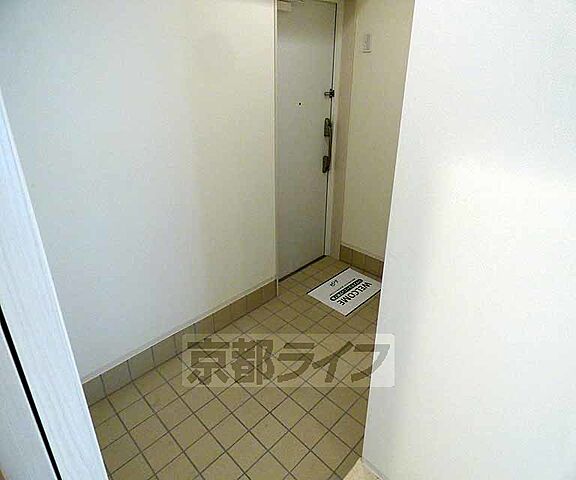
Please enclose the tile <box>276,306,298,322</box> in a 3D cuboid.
[{"bbox_3d":[0.001,0.576,2.672,0.146,0.010,0.146,25,36,39],"label":"tile"}]

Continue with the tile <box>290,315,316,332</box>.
[{"bbox_3d":[0.116,0.621,2.585,0.147,0.010,0.147,-25,36,-39],"label":"tile"}]

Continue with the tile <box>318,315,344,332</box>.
[{"bbox_3d":[0.329,0.620,2.584,0.147,0.010,0.147,-25,36,-39],"label":"tile"}]

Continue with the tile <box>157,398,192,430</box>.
[{"bbox_3d":[-0.630,0.966,1.926,0.145,0.010,0.145,24,36,39],"label":"tile"}]

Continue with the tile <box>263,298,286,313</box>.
[{"bbox_3d":[-0.095,0.525,2.775,0.147,0.010,0.147,-25,36,-39],"label":"tile"}]

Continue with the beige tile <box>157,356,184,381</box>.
[{"bbox_3d":[-0.735,0.823,2.209,0.146,0.012,0.146,24,36,39],"label":"beige tile"}]

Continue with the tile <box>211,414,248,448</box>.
[{"bbox_3d":[-0.309,1.013,1.828,0.146,0.010,0.146,25,36,39],"label":"tile"}]

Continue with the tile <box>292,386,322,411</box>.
[{"bbox_3d":[0.114,0.916,2.021,0.146,0.012,0.146,24,36,39],"label":"tile"}]

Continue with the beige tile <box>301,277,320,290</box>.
[{"bbox_3d":[0.209,0.382,3.048,0.146,0.010,0.146,25,36,39],"label":"beige tile"}]

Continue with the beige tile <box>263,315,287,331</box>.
[{"bbox_3d":[-0.102,0.622,2.585,0.145,0.010,0.145,24,36,39],"label":"beige tile"}]

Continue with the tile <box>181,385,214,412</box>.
[{"bbox_3d":[-0.522,0.919,2.021,0.146,0.012,0.146,24,36,39],"label":"tile"}]

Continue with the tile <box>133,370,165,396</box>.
[{"bbox_3d":[-0.840,0.870,2.121,0.147,0.010,0.147,-25,36,-39],"label":"tile"}]

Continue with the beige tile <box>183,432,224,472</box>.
[{"bbox_3d":[-0.414,1.062,1.734,0.146,0.010,0.146,25,36,39],"label":"beige tile"}]

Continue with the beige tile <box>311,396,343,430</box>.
[{"bbox_3d":[0.217,0.966,1.936,0.146,0.010,0.146,24,36,39],"label":"beige tile"}]

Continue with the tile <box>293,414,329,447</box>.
[{"bbox_3d":[0.112,1.011,1.832,0.145,0.010,0.145,24,36,39],"label":"tile"}]

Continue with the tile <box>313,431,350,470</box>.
[{"bbox_3d":[0.219,1.063,1.748,0.146,0.010,0.146,24,36,39],"label":"tile"}]

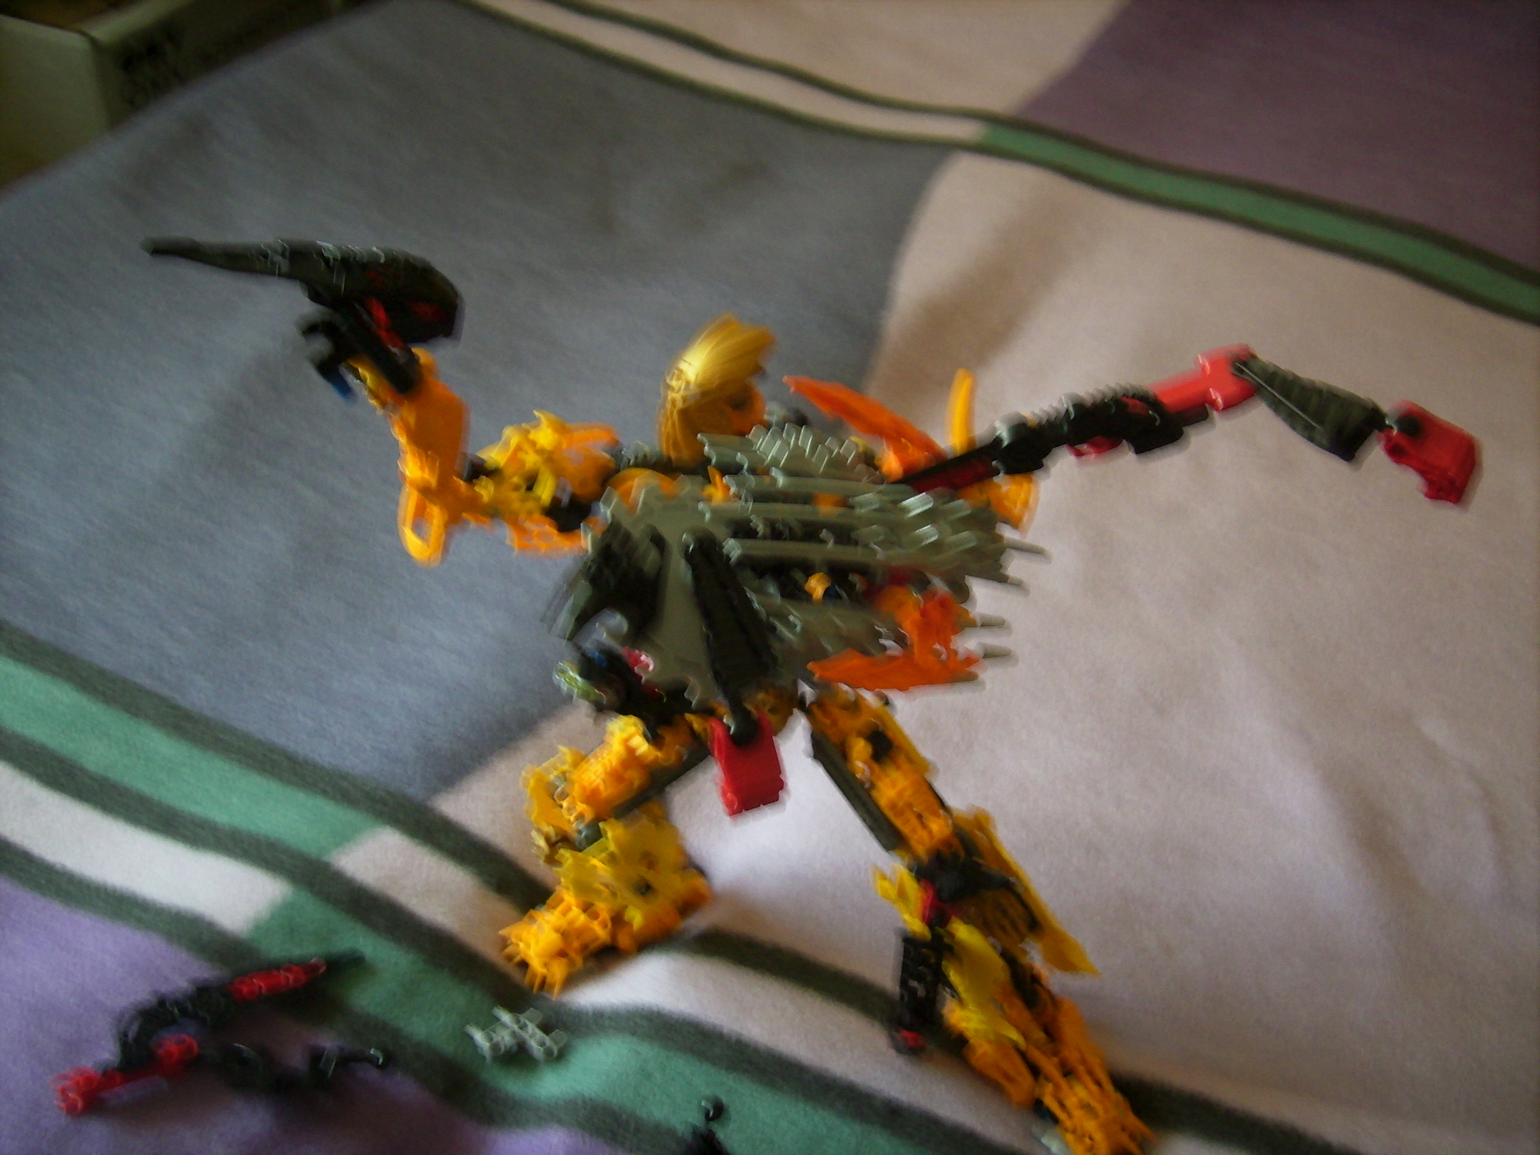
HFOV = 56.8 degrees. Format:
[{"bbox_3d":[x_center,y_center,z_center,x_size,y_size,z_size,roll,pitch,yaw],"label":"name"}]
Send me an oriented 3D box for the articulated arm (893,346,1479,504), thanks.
[{"bbox_3d":[0.146,-0.054,0.500,0.200,0.045,0.035,2,42,-7],"label":"articulated arm"}]

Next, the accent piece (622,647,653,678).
[{"bbox_3d":[-0.047,0.030,0.505,0.012,0.011,0.011,8,41,0],"label":"accent piece"}]

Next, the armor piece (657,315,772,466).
[{"bbox_3d":[-0.018,-0.060,0.465,0.042,0.048,0.038,-7,43,-16],"label":"armor piece"}]

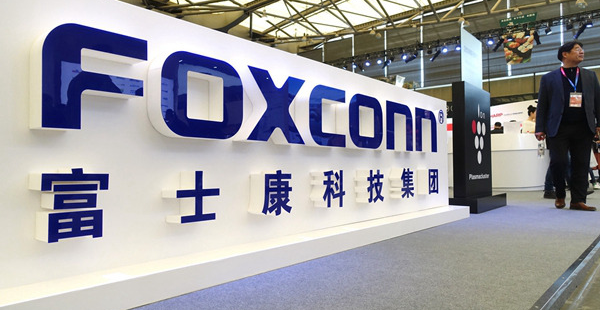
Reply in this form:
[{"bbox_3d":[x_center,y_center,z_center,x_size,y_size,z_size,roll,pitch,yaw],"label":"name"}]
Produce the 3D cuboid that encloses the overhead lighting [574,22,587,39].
[{"bbox_3d":[9.889,-4.389,14.687,0.650,0.300,0.270,-39,16,-24],"label":"overhead lighting"}]

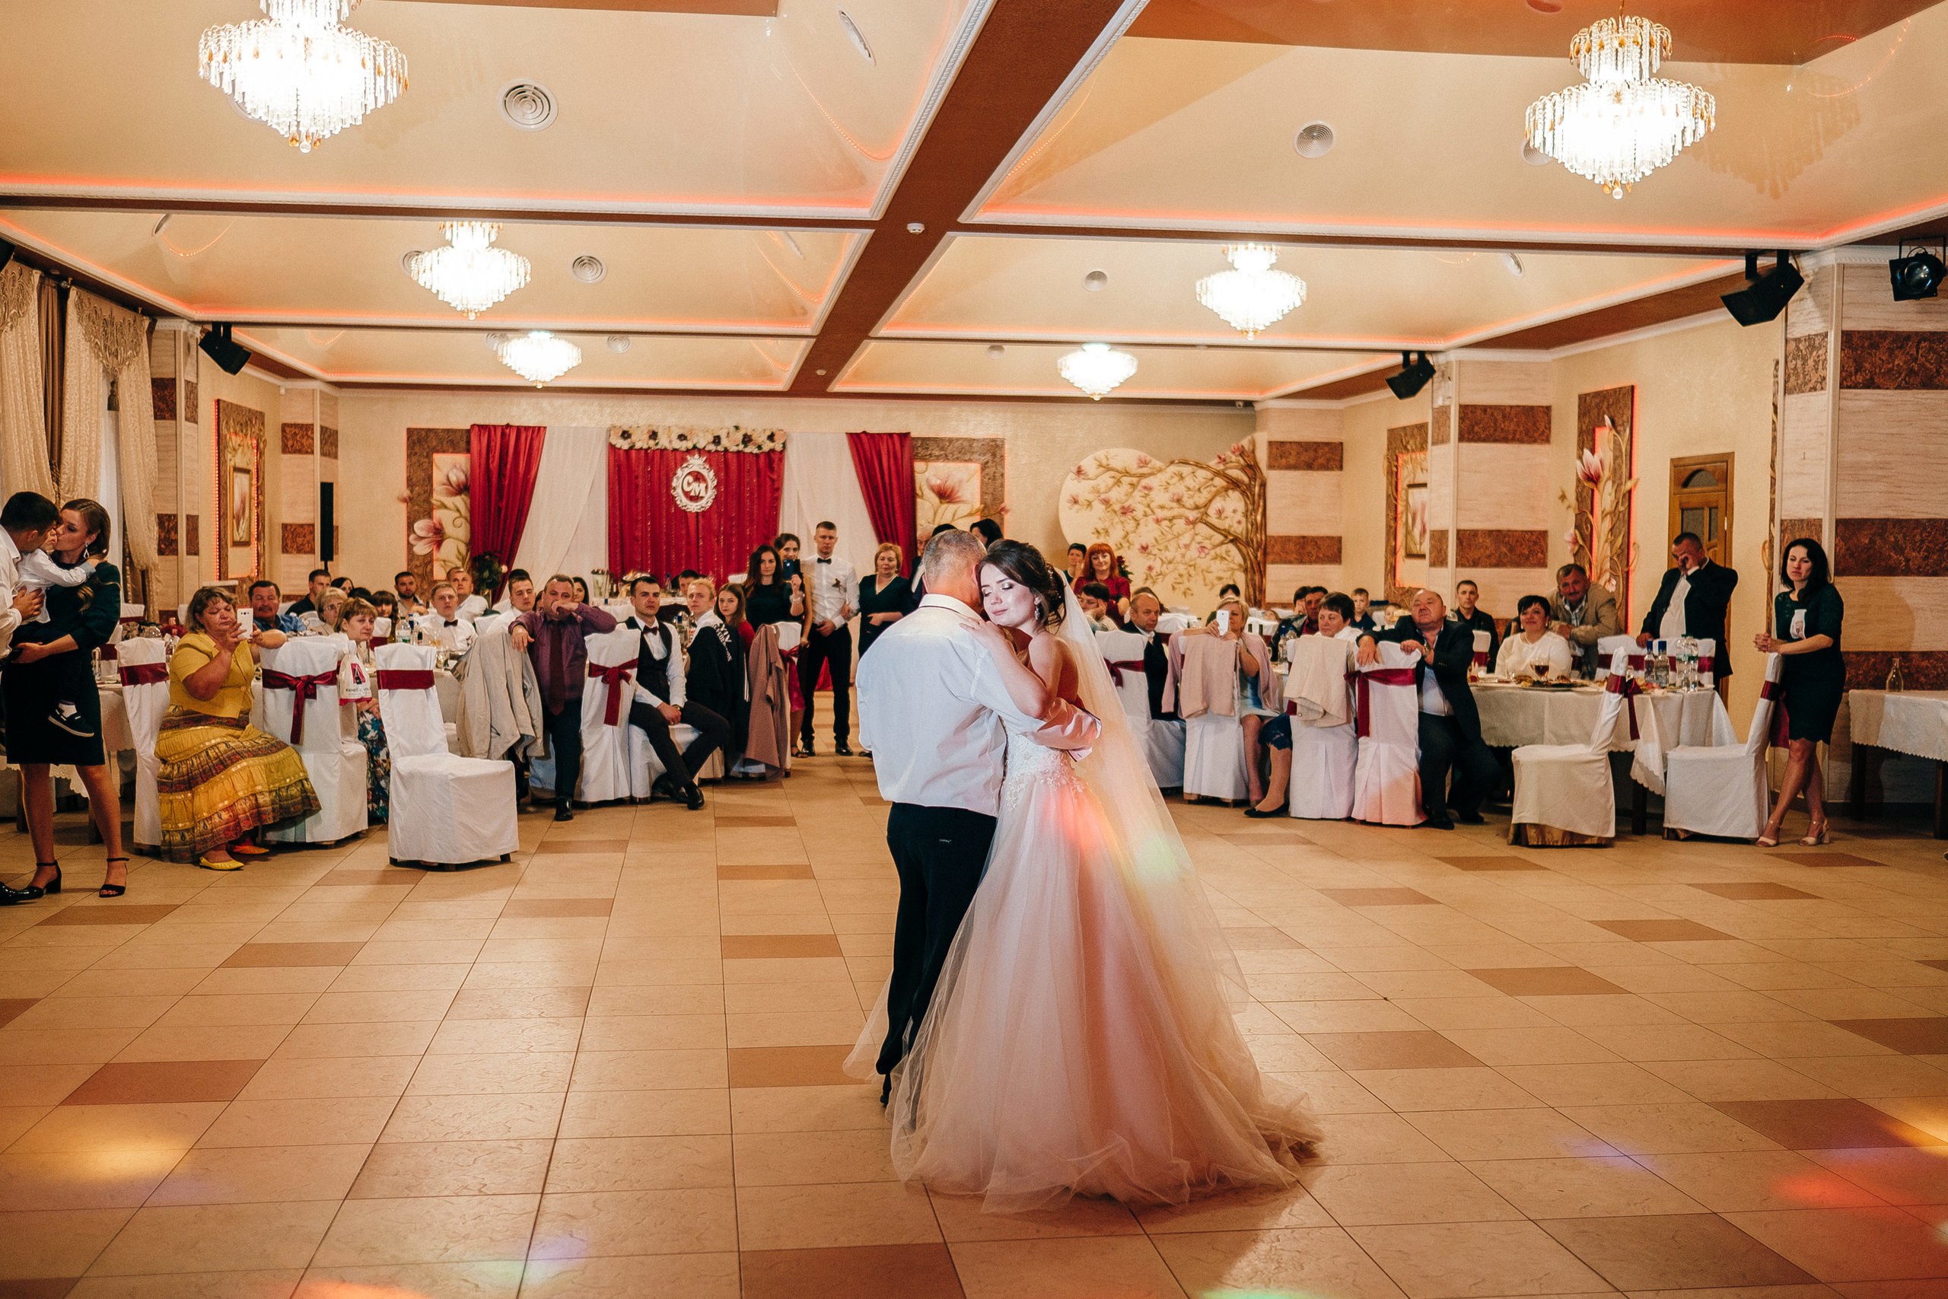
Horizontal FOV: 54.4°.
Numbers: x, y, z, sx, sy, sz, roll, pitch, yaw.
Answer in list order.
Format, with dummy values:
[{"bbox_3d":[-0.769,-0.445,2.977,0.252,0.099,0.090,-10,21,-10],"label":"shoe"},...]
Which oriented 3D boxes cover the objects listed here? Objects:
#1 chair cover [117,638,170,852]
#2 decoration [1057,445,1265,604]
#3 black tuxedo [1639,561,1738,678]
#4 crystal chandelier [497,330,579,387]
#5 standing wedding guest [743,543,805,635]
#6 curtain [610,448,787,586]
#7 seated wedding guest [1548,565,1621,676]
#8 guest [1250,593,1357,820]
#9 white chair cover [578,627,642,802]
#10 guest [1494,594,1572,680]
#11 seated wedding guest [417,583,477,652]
[{"bbox_3d":[-4.020,0.478,9.780,0.600,1.050,0.450,1,3,11],"label":"chair cover"},{"bbox_3d":[2.235,-1.301,22.342,2.502,2.292,0.120,0,3,-8],"label":"decoration"},{"bbox_3d":[4.679,-0.189,12.400,0.580,0.800,0.420,3,4,40],"label":"black tuxedo"},{"bbox_3d":[-4.245,-2.930,18.540,0.820,0.740,0.820,0,3,-8],"label":"crystal chandelier"},{"bbox_3d":[-1.547,0.020,14.100,0.470,1.600,0.320,0,3,-7],"label":"standing wedding guest"},{"bbox_3d":[-3.138,-0.940,21.481,1.962,2.714,0.180,0,3,-8],"label":"curtain"},{"bbox_3d":[4.120,0.175,12.800,0.580,1.500,0.600,2,3,23],"label":"seated wedding guest"},{"bbox_3d":[1.948,0.319,11.167,0.660,1.310,0.470,-1,3,-23],"label":"guest"},{"bbox_3d":[-2.254,0.397,11.324,0.420,1.040,0.520,-1,3,-30],"label":"white chair cover"},{"bbox_3d":[3.564,0.302,12.100,0.550,1.300,0.720,2,3,23],"label":"guest"},{"bbox_3d":[-3.631,0.178,13.000,0.500,1.290,0.750,0,3,-16],"label":"seated wedding guest"}]

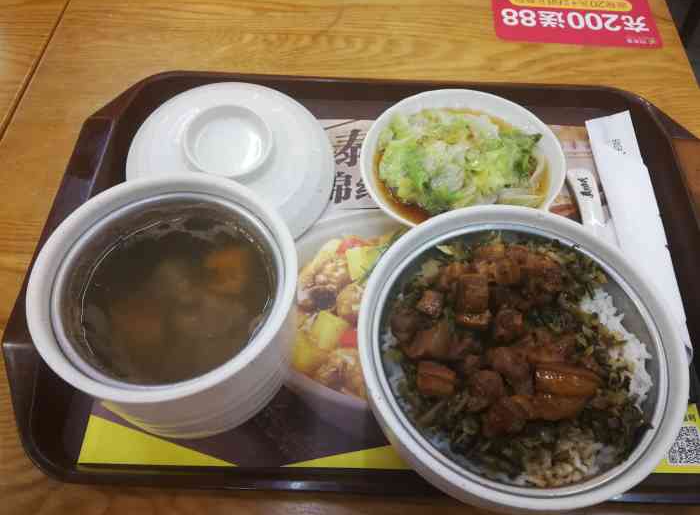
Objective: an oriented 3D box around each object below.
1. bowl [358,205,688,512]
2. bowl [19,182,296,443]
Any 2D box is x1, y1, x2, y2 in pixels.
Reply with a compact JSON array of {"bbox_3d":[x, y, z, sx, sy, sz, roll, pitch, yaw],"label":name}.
[{"bbox_3d":[0.085,0.057,0.306,0.163,0.072,0.163,1,59,-2],"label":"bowl"},{"bbox_3d":[-0.092,0.031,0.305,0.128,0.087,0.128,1,59,-2],"label":"bowl"}]

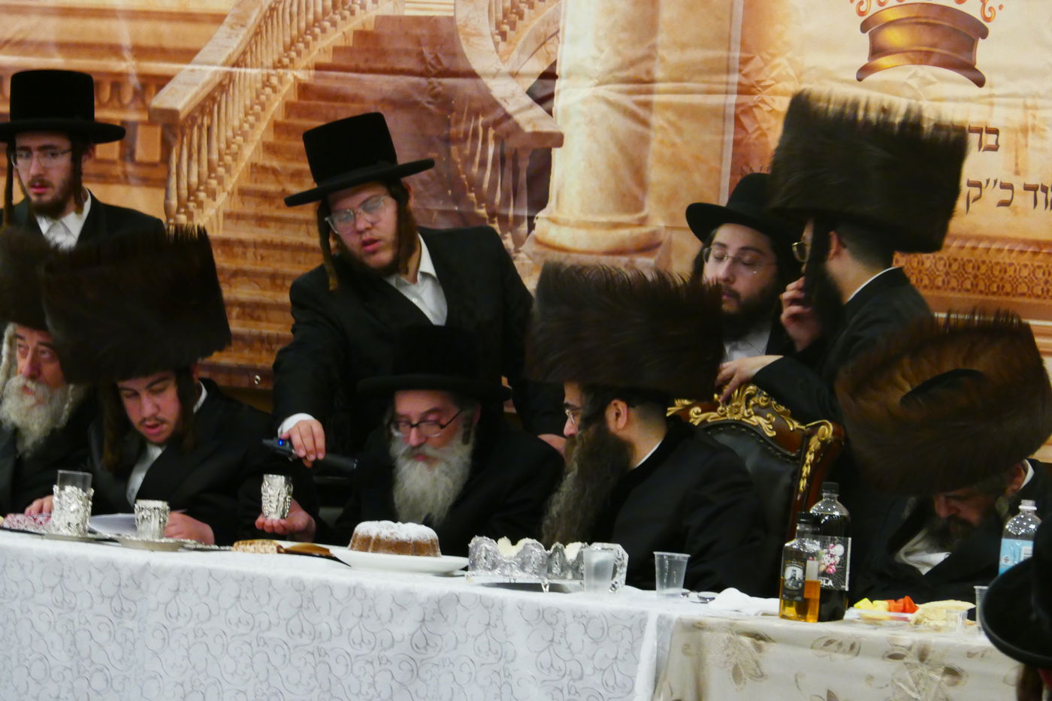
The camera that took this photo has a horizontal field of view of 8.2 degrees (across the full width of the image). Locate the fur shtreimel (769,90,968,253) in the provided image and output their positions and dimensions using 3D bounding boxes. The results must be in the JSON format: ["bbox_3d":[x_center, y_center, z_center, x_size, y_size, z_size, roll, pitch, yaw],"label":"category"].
[{"bbox_3d":[0.757,-0.396,16.150,0.395,0.265,0.385,13,2,18],"label":"fur shtreimel"}]

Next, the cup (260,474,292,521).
[{"bbox_3d":[-0.542,0.318,15.900,0.068,0.094,0.068,3,2,0],"label":"cup"}]

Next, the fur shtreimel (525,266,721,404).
[{"bbox_3d":[0.212,-0.041,15.650,0.390,0.245,0.380,7,2,0],"label":"fur shtreimel"}]

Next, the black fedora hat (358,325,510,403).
[{"bbox_3d":[-0.200,0.025,15.800,0.320,0.155,0.350,3,5,0],"label":"black fedora hat"}]

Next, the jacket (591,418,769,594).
[{"bbox_3d":[0.291,0.460,15.150,0.400,0.650,0.500,3,2,-36],"label":"jacket"}]

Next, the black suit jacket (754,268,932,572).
[{"bbox_3d":[0.701,0.222,16.150,0.410,0.820,0.480,4,2,18],"label":"black suit jacket"}]

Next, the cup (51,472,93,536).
[{"bbox_3d":[-0.998,0.335,16.073,0.077,0.140,0.077,4,1,0],"label":"cup"}]

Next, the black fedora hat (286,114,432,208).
[{"bbox_3d":[-0.369,-0.414,15.600,0.330,0.140,0.360,-15,3,1],"label":"black fedora hat"}]

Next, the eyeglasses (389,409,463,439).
[{"bbox_3d":[-0.205,0.142,16.053,0.138,0.042,0.140,3,27,29],"label":"eyeglasses"}]

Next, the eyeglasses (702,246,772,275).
[{"bbox_3d":[0.462,-0.192,15.650,0.140,0.045,0.140,10,0,27],"label":"eyeglasses"}]

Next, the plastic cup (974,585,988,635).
[{"bbox_3d":[0.929,0.520,14.600,0.073,0.096,0.073,3,2,0],"label":"plastic cup"}]

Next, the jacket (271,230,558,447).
[{"bbox_3d":[-0.240,0.122,16.450,0.610,0.780,0.440,-2,8,9],"label":"jacket"}]

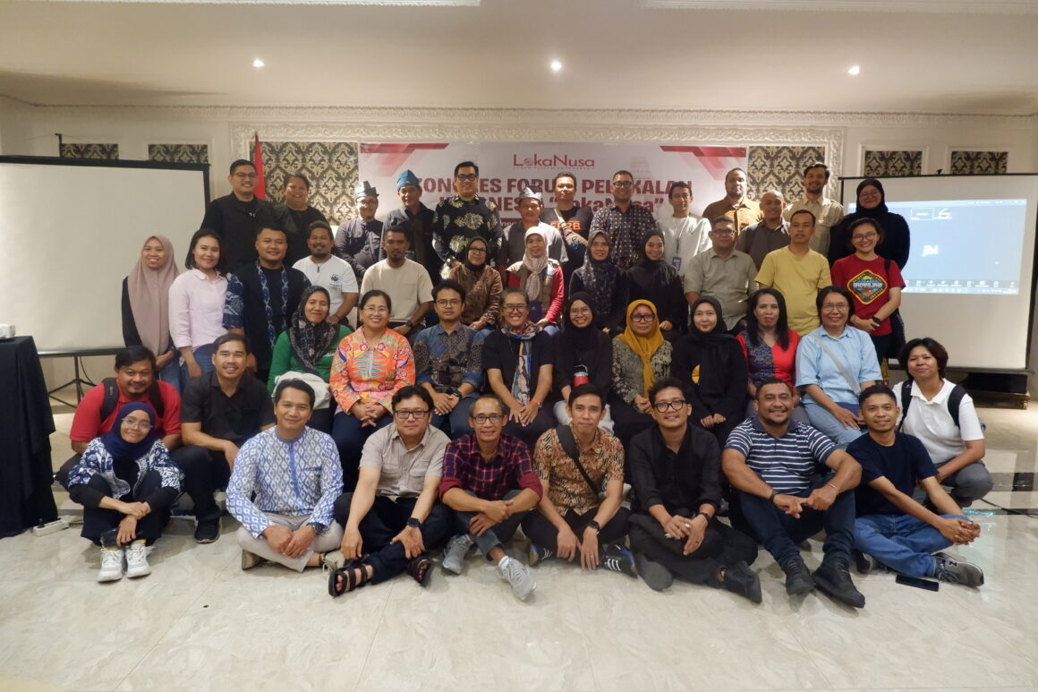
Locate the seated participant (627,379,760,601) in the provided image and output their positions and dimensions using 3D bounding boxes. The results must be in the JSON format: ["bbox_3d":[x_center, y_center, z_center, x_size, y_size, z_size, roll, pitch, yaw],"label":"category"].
[{"bbox_3d":[0.811,0.605,3.205,0.590,0.840,0.860,1,7,5],"label":"seated participant"}]

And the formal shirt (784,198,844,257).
[{"bbox_3d":[2.223,-0.768,4.999,0.510,0.720,0.280,2,6,21],"label":"formal shirt"}]

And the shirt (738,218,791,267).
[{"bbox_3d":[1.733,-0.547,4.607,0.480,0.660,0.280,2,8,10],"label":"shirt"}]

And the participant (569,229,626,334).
[{"bbox_3d":[0.553,-0.181,4.631,0.460,1.240,0.750,1,7,5],"label":"participant"}]

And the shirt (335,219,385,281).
[{"bbox_3d":[-1.160,-0.640,5.040,0.520,0.680,0.330,-1,7,-10],"label":"shirt"}]

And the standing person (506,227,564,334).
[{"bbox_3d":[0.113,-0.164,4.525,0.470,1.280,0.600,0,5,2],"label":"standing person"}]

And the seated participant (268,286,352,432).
[{"bbox_3d":[-1.114,0.319,3.648,0.500,1.270,0.740,-1,8,-10],"label":"seated participant"}]

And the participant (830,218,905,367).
[{"bbox_3d":[2.153,0.044,4.170,0.480,1.658,0.320,3,8,18],"label":"participant"}]

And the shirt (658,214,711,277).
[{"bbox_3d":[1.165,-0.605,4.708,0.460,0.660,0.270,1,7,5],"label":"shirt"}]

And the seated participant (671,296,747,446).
[{"bbox_3d":[1.046,0.347,3.660,0.500,1.235,0.740,1,7,5],"label":"seated participant"}]

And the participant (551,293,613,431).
[{"bbox_3d":[0.384,0.302,4.035,0.450,1.240,0.780,1,7,4],"label":"participant"}]

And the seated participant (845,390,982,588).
[{"bbox_3d":[1.810,0.608,3.133,0.600,0.800,0.680,0,5,2],"label":"seated participant"}]

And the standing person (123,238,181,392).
[{"bbox_3d":[-2.375,0.087,4.308,0.430,1.600,0.310,-2,6,-24],"label":"standing person"}]

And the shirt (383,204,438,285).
[{"bbox_3d":[-0.806,-0.708,4.955,0.530,0.720,0.290,-1,6,-10],"label":"shirt"}]

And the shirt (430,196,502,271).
[{"bbox_3d":[-0.354,-0.662,4.495,0.500,0.700,0.280,0,7,-3],"label":"shirt"}]

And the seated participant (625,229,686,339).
[{"bbox_3d":[0.953,-0.180,4.632,0.460,1.240,0.750,1,7,6],"label":"seated participant"}]

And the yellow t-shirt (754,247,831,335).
[{"bbox_3d":[1.966,-0.384,4.768,0.540,0.640,0.300,1,7,8],"label":"yellow t-shirt"}]

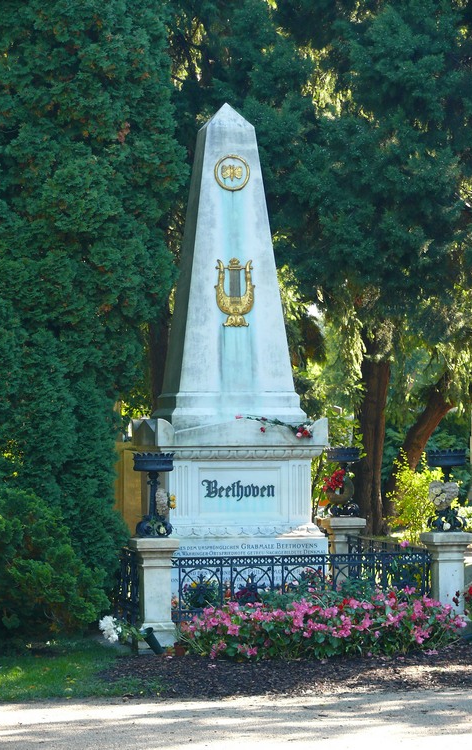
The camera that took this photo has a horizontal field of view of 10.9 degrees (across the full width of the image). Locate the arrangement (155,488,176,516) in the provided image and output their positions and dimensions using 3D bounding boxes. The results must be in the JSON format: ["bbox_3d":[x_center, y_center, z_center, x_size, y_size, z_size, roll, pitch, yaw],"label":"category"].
[{"bbox_3d":[-0.518,0.939,18.263,0.145,0.200,0.190,0,-1,-11],"label":"arrangement"}]

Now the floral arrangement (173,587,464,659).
[{"bbox_3d":[0.599,1.814,18.162,2.050,0.460,0.720,0,-1,-11],"label":"floral arrangement"}]

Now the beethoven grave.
[{"bbox_3d":[-0.067,-0.123,21.389,1.460,4.478,1.402,0,-1,-11],"label":"beethoven grave"}]

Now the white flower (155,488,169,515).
[{"bbox_3d":[-0.545,0.939,18.263,0.100,0.200,0.170,0,-1,-11],"label":"white flower"}]

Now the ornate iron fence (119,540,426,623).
[{"bbox_3d":[0.202,1.626,20.046,2.255,0.478,3.121,0,-1,-11],"label":"ornate iron fence"}]

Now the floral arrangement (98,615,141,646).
[{"bbox_3d":[-0.852,1.888,18.209,0.310,0.240,0.230,0,-1,-11],"label":"floral arrangement"}]

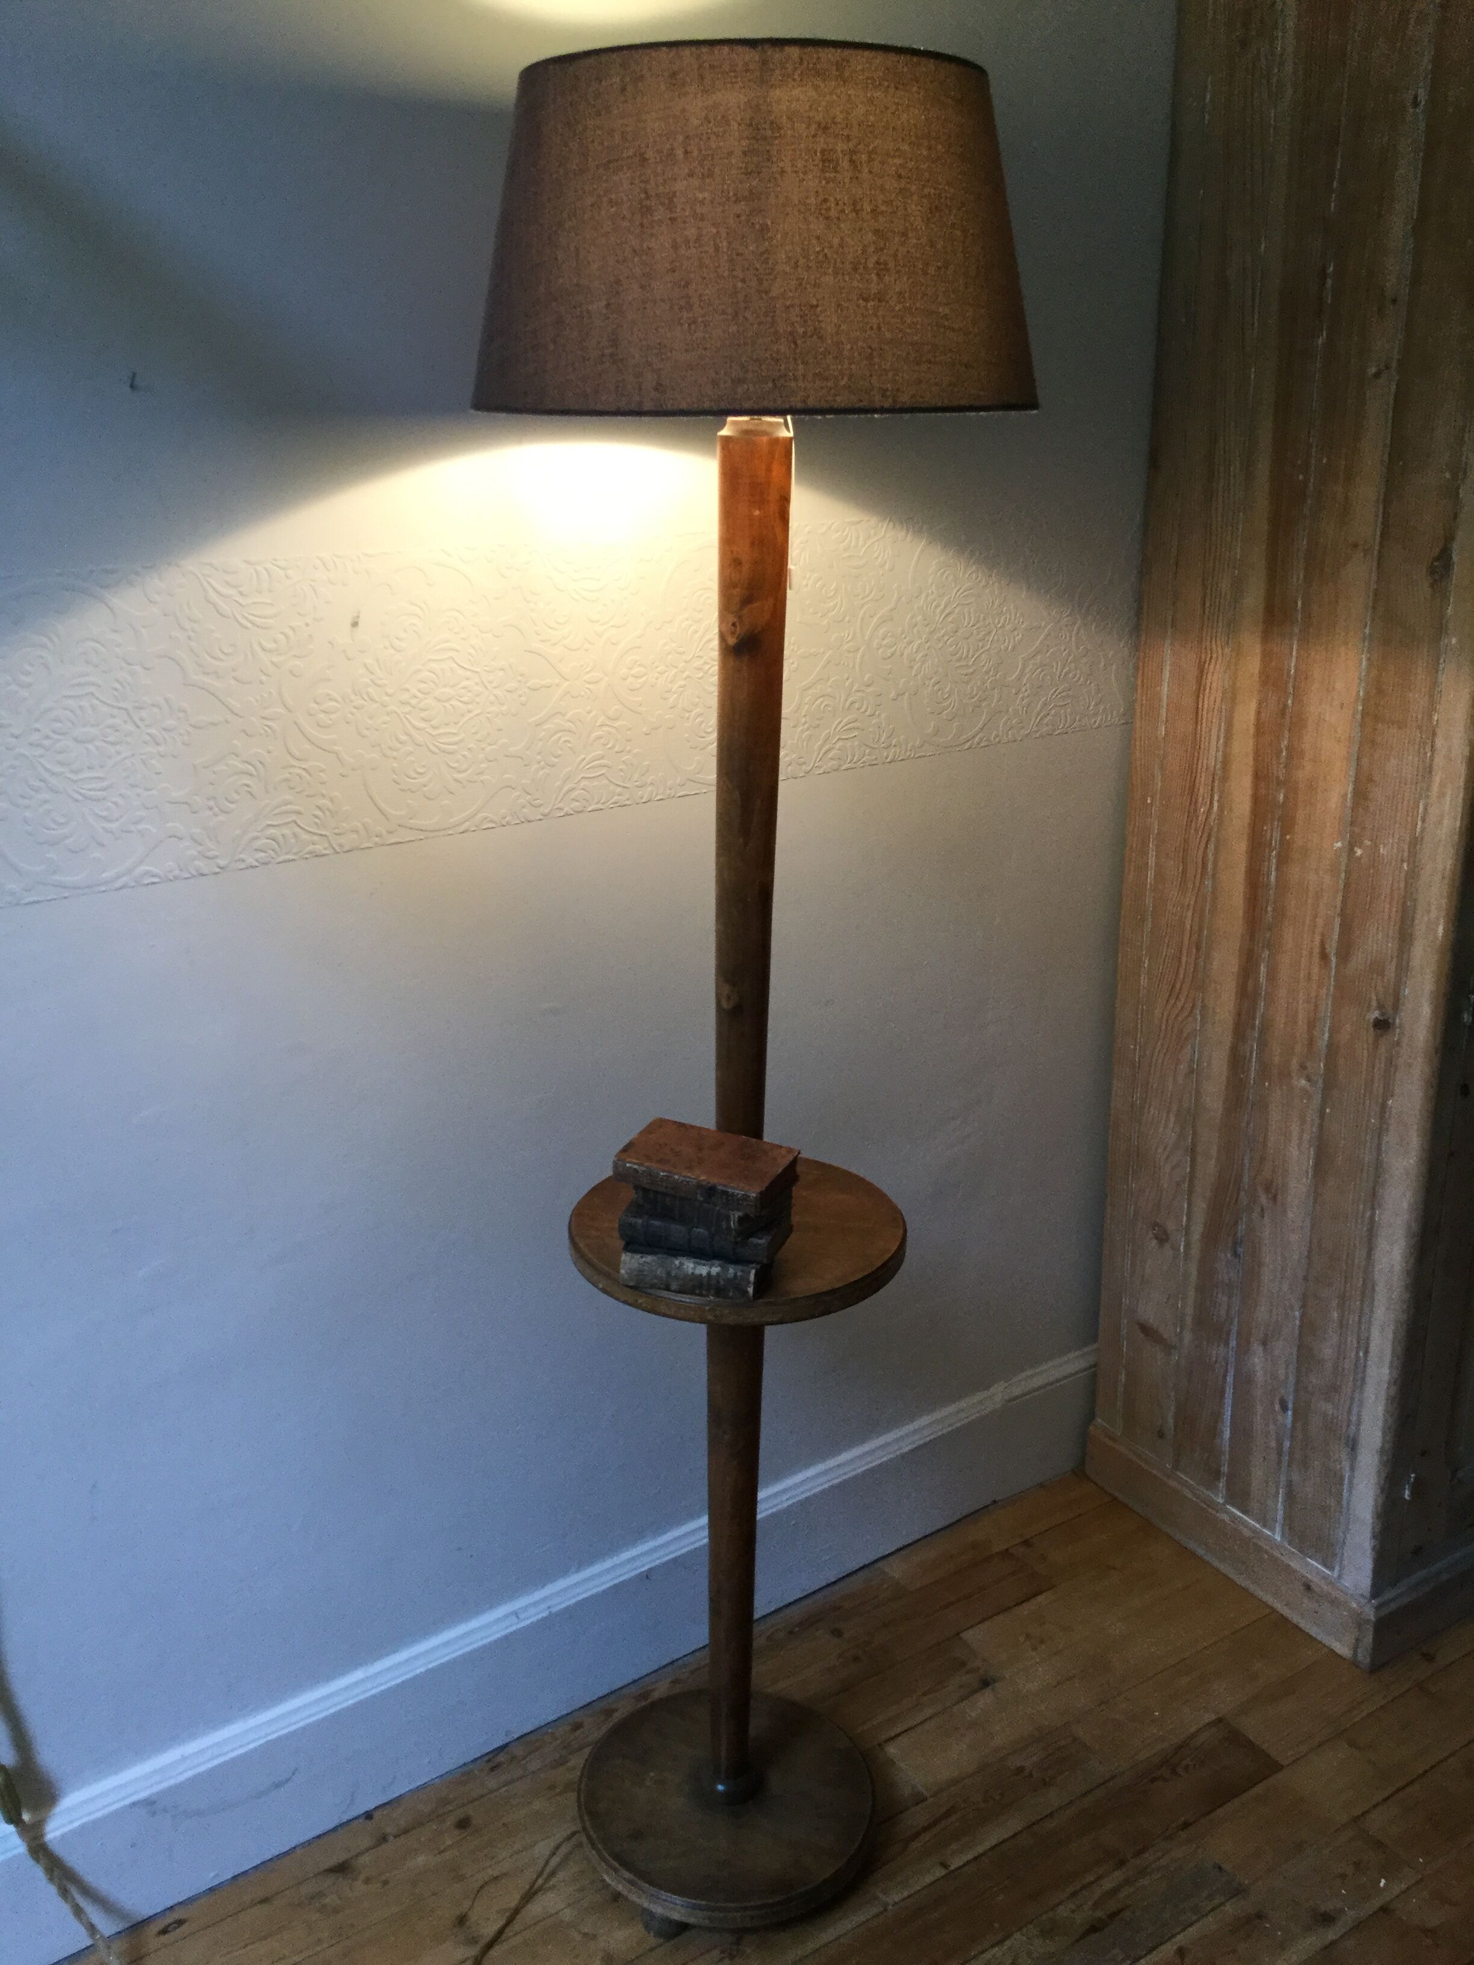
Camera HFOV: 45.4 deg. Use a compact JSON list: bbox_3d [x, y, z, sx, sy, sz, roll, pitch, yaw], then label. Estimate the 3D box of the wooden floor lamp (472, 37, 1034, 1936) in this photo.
[{"bbox_3d":[0.003,0.112,1.579,0.444,1.654,0.444,1,18,0],"label":"wooden floor lamp"}]

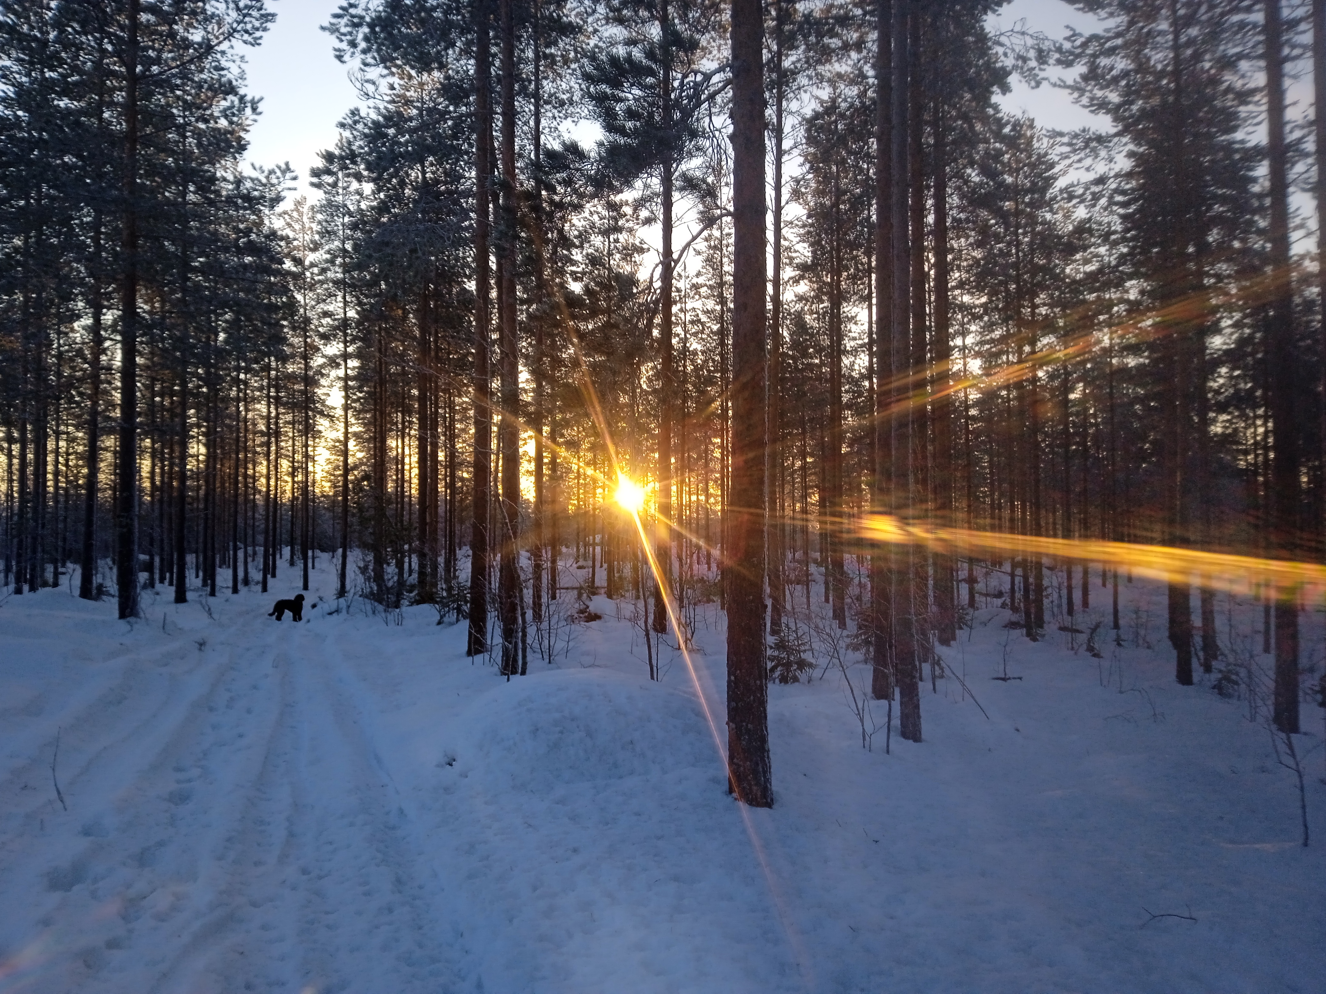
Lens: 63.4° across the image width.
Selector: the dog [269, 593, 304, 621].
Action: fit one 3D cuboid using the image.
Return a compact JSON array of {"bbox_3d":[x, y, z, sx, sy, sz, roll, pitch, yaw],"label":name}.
[{"bbox_3d":[-7.893,2.332,22.500,0.720,0.590,0.240,0,-2,-10],"label":"dog"}]

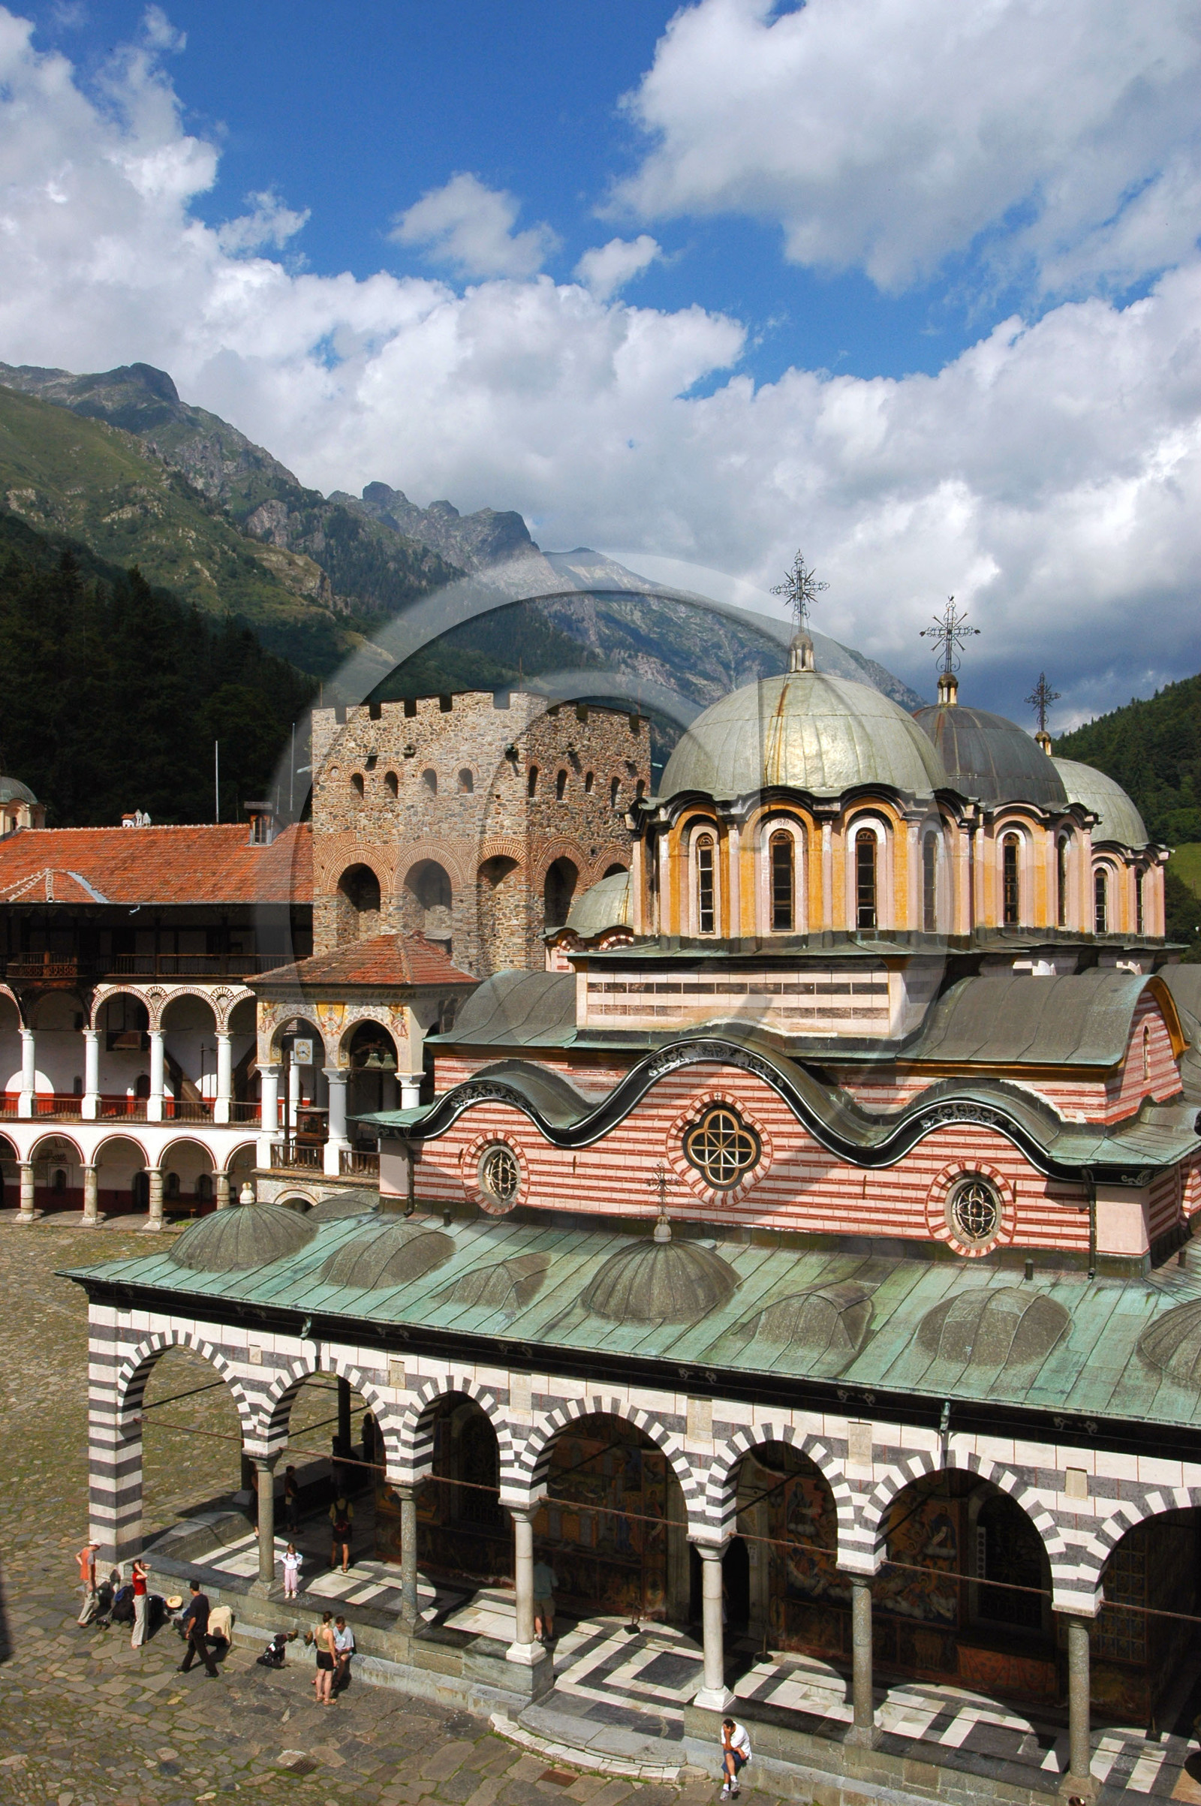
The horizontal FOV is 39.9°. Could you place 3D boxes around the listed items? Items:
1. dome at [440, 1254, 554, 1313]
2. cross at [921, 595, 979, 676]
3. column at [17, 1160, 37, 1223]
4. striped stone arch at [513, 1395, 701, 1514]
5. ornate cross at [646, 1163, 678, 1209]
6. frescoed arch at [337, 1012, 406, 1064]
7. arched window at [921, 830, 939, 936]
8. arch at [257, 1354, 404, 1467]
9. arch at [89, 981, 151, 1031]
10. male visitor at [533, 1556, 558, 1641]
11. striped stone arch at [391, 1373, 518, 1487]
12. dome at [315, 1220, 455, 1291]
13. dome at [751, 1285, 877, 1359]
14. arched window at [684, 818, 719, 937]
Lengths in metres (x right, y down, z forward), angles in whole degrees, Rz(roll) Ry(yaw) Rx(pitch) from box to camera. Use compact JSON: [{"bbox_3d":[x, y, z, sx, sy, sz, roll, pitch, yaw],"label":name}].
[{"bbox_3d":[-1.911,7.485,32.970,2.138,0.794,2.341,0,-2,0],"label":"dome"},{"bbox_3d":[10.120,-7.750,47.939,1.781,2.260,0.150,-1,-2,30],"label":"cross"},{"bbox_3d":[-28.445,14.341,82.000,0.700,2.909,0.700,-1,-2,25],"label":"column"},{"bbox_3d":[0.203,9.527,29.143,3.600,1.827,0.580,-2,-2,30],"label":"striped stone arch"},{"bbox_3d":[1.159,5.315,30.978,0.680,0.880,0.080,-1,-2,30],"label":"ornate cross"},{"bbox_3d":[-8.165,4.937,60.048,3.074,2.009,0.660,-1,-2,30],"label":"frescoed arch"},{"bbox_3d":[6.993,-0.459,35.077,0.540,2.140,0.200,1,-2,-45],"label":"arched window"},{"bbox_3d":[-5.296,10.070,33.374,3.746,1.985,0.611,-1,-2,30],"label":"arch"},{"bbox_3d":[-23.547,5.109,81.485,3.350,2.350,0.600,-1,-2,16],"label":"arch"},{"bbox_3d":[-1.173,13.978,33.431,0.580,1.740,0.400,-1,-2,30],"label":"male visitor"},{"bbox_3d":[-2.608,9.945,31.822,2.800,1.870,0.630,-1,-2,30],"label":"striped stone arch"},{"bbox_3d":[-4.306,7.022,33.500,2.200,0.980,2.200,-2,-2,30],"label":"dome"},{"bbox_3d":[3.711,7.039,28.365,2.050,0.750,2.050,-2,-2,30],"label":"dome"},{"bbox_3d":[2.187,-0.522,34.980,0.250,2.420,0.880,1,-2,-45],"label":"arched window"}]

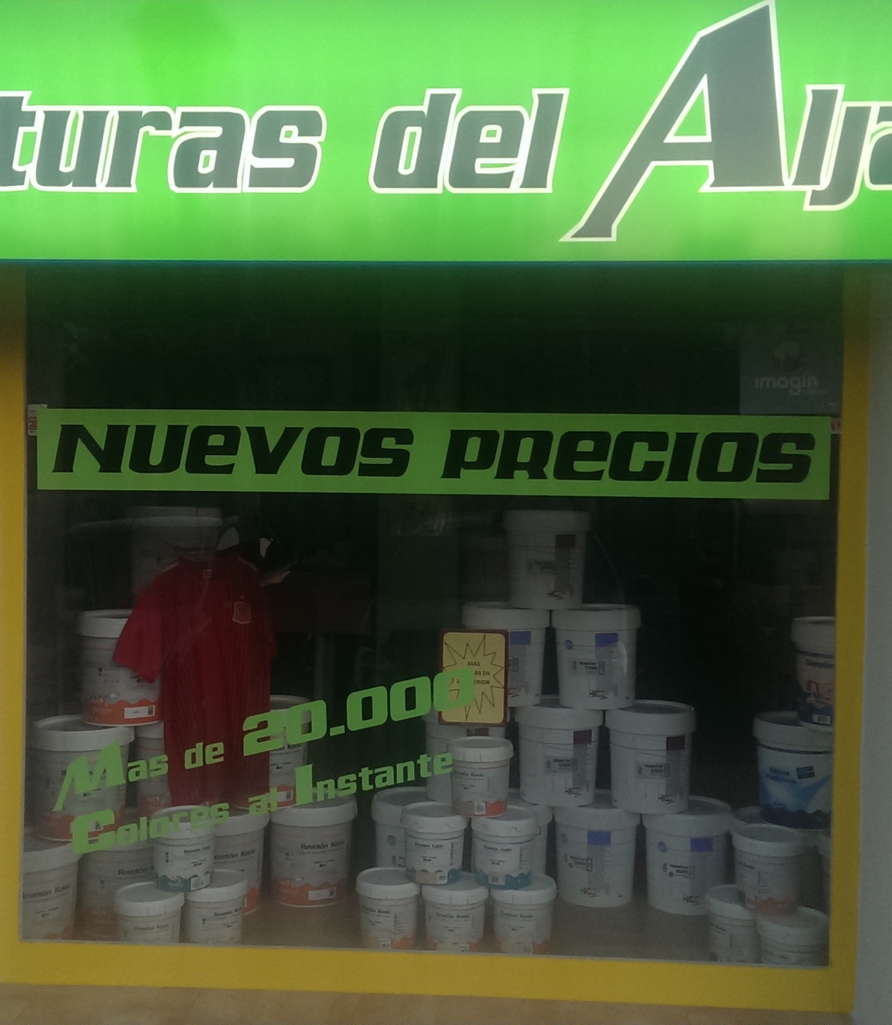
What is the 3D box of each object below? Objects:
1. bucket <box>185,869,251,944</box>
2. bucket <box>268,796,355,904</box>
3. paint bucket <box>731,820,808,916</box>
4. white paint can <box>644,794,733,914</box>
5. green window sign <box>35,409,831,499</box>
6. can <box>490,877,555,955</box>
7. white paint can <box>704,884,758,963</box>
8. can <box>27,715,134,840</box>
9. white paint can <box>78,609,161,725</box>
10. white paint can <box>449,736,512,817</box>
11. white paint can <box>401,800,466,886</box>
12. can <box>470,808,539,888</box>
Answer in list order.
[{"bbox_3d":[-0.680,1.190,4.000,0.194,0.205,0.194,1,2,0],"label":"bucket"},{"bbox_3d":[-0.441,1.118,4.499,0.294,0.324,0.294,1,2,0],"label":"bucket"},{"bbox_3d":[0.906,1.008,3.800,0.194,0.205,0.194,1,2,0],"label":"paint bucket"},{"bbox_3d":[0.782,1.114,4.385,0.290,0.319,0.290,1,1,13],"label":"white paint can"},{"bbox_3d":[-0.052,-0.157,3.586,2.119,0.217,0.006,1,2,4],"label":"green window sign"},{"bbox_3d":[0.227,1.179,3.924,0.191,0.199,0.191,1,1,0],"label":"can"},{"bbox_3d":[0.851,1.210,3.901,0.194,0.205,0.194,1,2,0],"label":"white paint can"},{"bbox_3d":[-1.085,0.797,4.048,0.293,0.321,0.293,0,2,-15],"label":"can"},{"bbox_3d":[-0.980,0.474,4.154,0.294,0.324,0.294,1,2,0],"label":"white paint can"},{"bbox_3d":[0.104,0.792,4.028,0.195,0.202,0.195,1,2,2],"label":"white paint can"},{"bbox_3d":[-0.032,0.976,3.961,0.191,0.199,0.191,1,1,8],"label":"white paint can"},{"bbox_3d":[0.174,0.994,3.998,0.194,0.205,0.194,1,2,0],"label":"can"}]

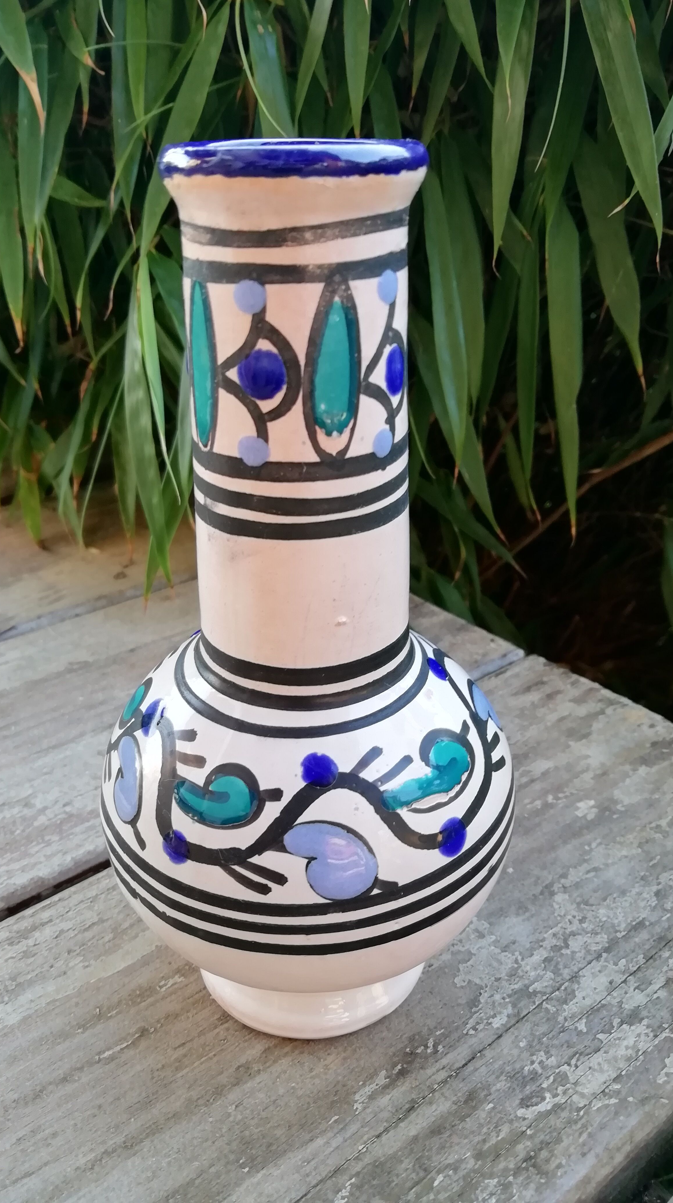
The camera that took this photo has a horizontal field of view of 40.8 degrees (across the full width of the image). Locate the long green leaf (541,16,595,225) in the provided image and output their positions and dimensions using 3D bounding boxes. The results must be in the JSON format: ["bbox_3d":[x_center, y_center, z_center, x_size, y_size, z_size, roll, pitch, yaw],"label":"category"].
[{"bbox_3d":[0.094,-0.201,0.381,0.017,0.080,0.009,7,29,10],"label":"long green leaf"}]

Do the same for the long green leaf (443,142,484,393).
[{"bbox_3d":[0.062,-0.153,0.426,0.016,0.121,0.009,-2,28,10],"label":"long green leaf"}]

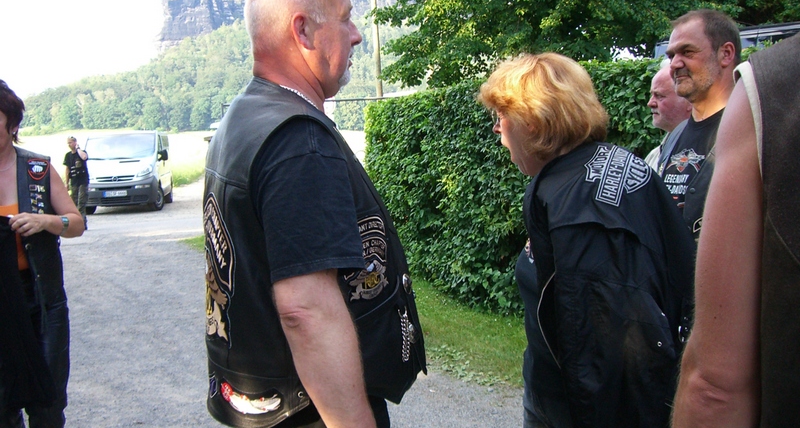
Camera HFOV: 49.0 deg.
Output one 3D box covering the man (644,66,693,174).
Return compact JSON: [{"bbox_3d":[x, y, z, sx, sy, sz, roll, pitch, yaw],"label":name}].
[{"bbox_3d":[1.030,0.310,3.100,0.400,1.700,0.550,-5,6,-15],"label":"man"}]

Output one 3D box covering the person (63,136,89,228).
[{"bbox_3d":[-6.060,-0.560,16.500,0.540,1.760,0.380,-3,6,6],"label":"person"}]

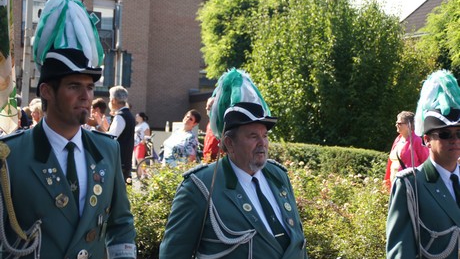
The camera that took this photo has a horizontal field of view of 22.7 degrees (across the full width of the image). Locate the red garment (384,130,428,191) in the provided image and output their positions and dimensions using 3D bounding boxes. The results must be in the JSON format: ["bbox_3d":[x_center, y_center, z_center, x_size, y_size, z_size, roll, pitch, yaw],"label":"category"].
[{"bbox_3d":[1.901,0.351,12.400,0.380,0.680,0.520,1,2,-41],"label":"red garment"}]

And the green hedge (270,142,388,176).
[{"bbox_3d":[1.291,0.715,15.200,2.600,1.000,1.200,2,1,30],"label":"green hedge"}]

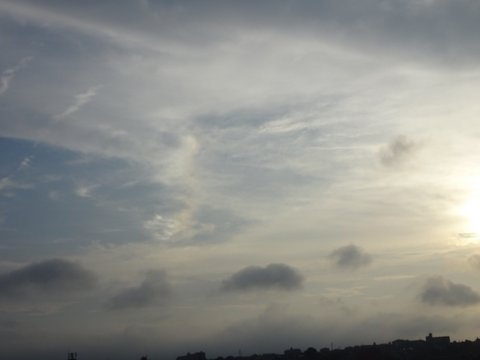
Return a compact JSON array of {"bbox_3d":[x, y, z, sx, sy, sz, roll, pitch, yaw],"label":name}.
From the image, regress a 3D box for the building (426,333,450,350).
[{"bbox_3d":[191.726,157.139,754.866,23.000,17.000,14.000,-4,-14,17],"label":"building"}]

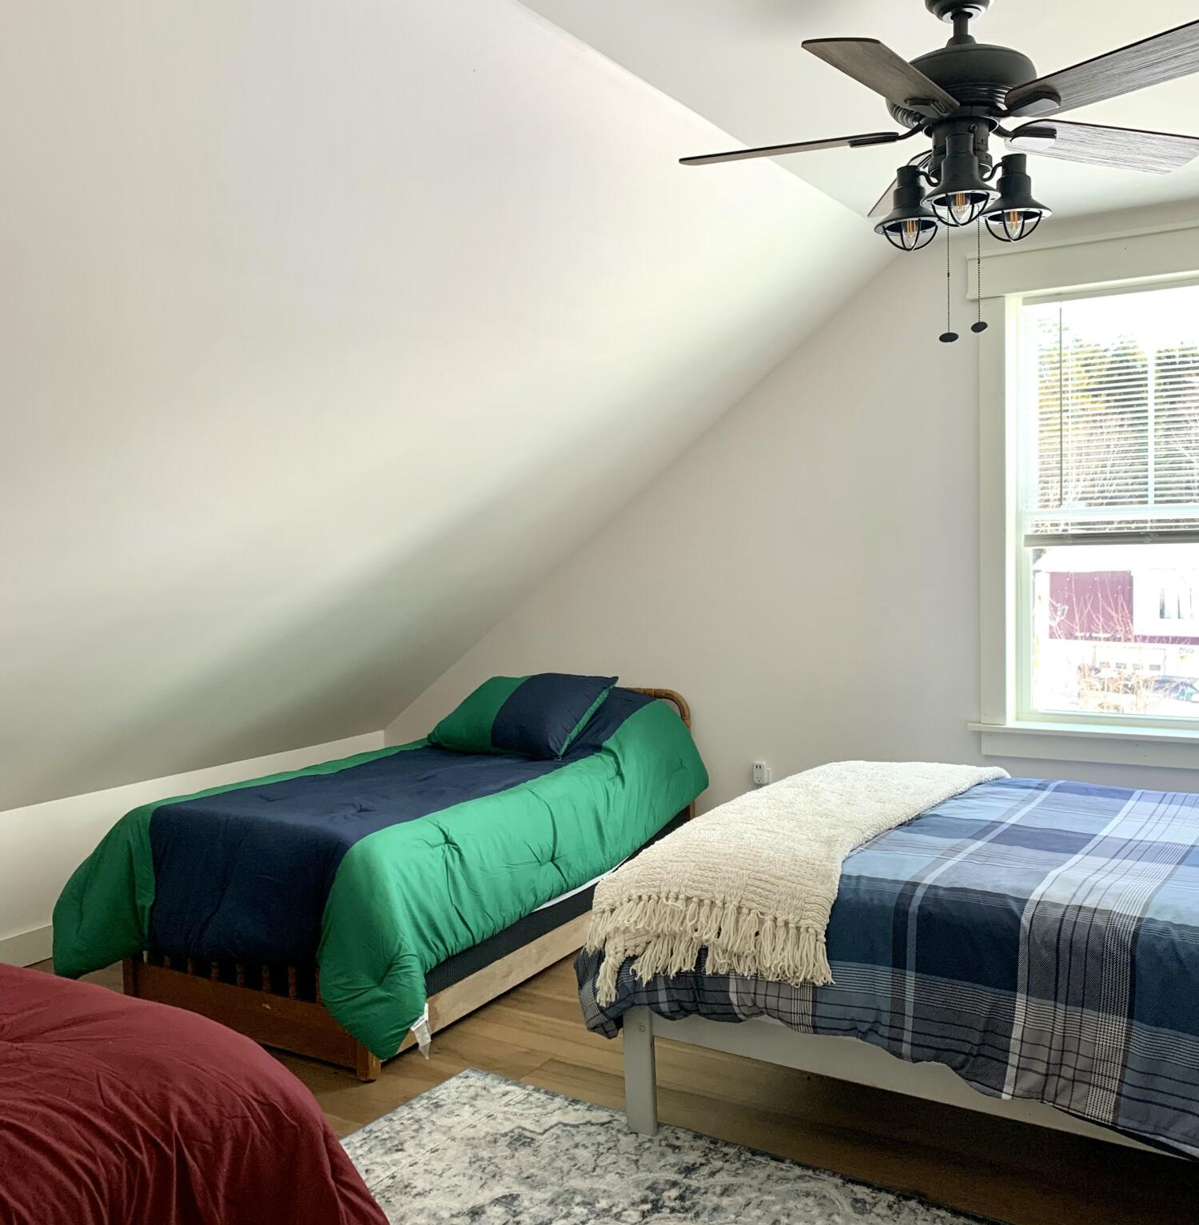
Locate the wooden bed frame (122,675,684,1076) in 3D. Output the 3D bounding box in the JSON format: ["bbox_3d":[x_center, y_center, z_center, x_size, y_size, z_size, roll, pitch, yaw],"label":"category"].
[{"bbox_3d":[-0.575,0.788,4.338,1.022,0.847,1.949,1,4,30],"label":"wooden bed frame"}]

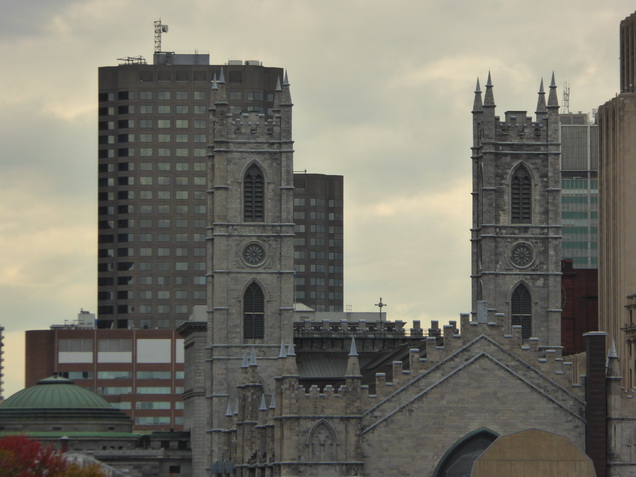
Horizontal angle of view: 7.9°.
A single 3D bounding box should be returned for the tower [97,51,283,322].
[{"bbox_3d":[-33.552,21.393,1213.502,48.500,138.100,40.000,0,-4,-4],"label":"tower"}]

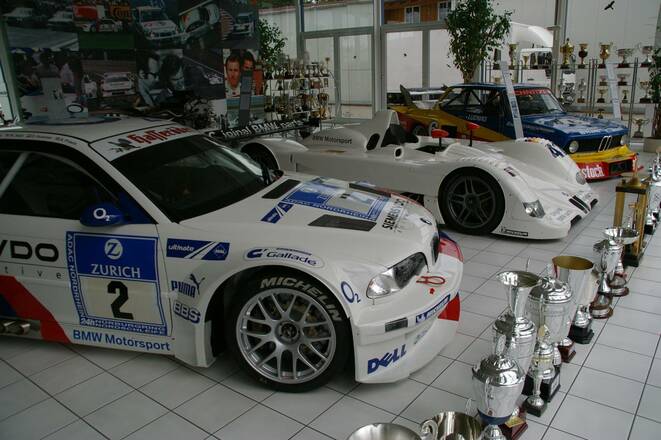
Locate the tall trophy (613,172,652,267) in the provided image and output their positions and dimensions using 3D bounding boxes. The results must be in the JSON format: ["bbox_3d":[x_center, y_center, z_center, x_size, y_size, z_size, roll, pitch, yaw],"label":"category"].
[{"bbox_3d":[2.404,-0.011,3.956,0.210,0.700,0.250,10,19,38],"label":"tall trophy"}]

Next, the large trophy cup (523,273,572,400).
[{"bbox_3d":[1.015,0.530,2.324,0.210,0.600,0.215,10,19,38],"label":"large trophy cup"}]

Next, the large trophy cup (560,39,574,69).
[{"bbox_3d":[5.102,-3.588,10.679,0.290,0.634,0.240,7,17,30],"label":"large trophy cup"}]

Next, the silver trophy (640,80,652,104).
[{"bbox_3d":[6.282,-2.535,9.850,0.260,0.430,0.220,-2,15,1],"label":"silver trophy"}]

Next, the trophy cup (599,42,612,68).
[{"bbox_3d":[5.560,-3.300,10.000,0.250,0.490,0.230,-2,15,1],"label":"trophy cup"}]

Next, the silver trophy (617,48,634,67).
[{"bbox_3d":[6.055,-3.317,10.162,0.350,0.375,0.250,7,17,30],"label":"silver trophy"}]

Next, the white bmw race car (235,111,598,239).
[{"bbox_3d":[0.802,-0.780,6.445,4.650,1.080,2.000,7,18,33],"label":"white bmw race car"}]

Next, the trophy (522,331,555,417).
[{"bbox_3d":[0.967,0.689,2.289,0.128,0.398,0.128,10,19,39],"label":"trophy"}]

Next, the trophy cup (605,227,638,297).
[{"bbox_3d":[1.977,0.296,3.383,0.220,0.435,0.215,7,18,31],"label":"trophy cup"}]

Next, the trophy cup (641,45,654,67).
[{"bbox_3d":[6.282,-3.250,9.850,0.260,0.430,0.240,-2,15,1],"label":"trophy cup"}]

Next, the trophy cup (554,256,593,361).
[{"bbox_3d":[1.311,0.483,2.699,0.212,0.556,0.212,10,19,39],"label":"trophy cup"}]

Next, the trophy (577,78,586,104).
[{"bbox_3d":[5.429,-2.794,10.706,0.205,0.510,0.170,7,17,30],"label":"trophy"}]

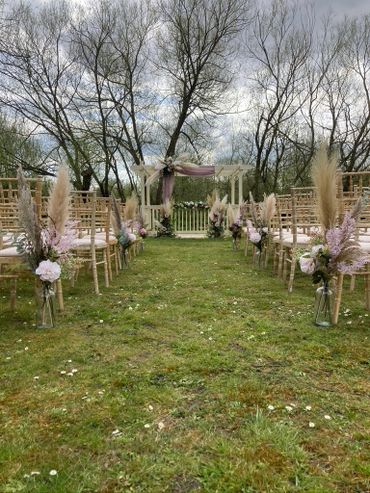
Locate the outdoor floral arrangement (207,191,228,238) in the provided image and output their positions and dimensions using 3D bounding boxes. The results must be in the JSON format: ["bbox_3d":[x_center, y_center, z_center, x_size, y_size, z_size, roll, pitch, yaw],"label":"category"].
[{"bbox_3d":[1.010,-0.994,12.300,0.663,1.495,0.580,0,4,0],"label":"outdoor floral arrangement"}]

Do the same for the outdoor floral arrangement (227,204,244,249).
[{"bbox_3d":[0.975,-0.386,7.700,0.347,0.907,0.340,0,4,0],"label":"outdoor floral arrangement"}]

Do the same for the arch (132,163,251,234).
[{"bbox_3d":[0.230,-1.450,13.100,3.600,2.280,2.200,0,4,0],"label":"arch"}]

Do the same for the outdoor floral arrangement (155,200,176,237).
[{"bbox_3d":[-0.594,-0.856,12.300,0.663,1.156,0.580,0,4,0],"label":"outdoor floral arrangement"}]

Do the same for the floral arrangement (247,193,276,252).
[{"bbox_3d":[0.978,-0.281,5.100,0.384,0.818,0.360,0,4,0],"label":"floral arrangement"}]

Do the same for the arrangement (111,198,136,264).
[{"bbox_3d":[-0.783,-0.185,5.100,0.326,0.882,0.340,0,4,0],"label":"arrangement"}]

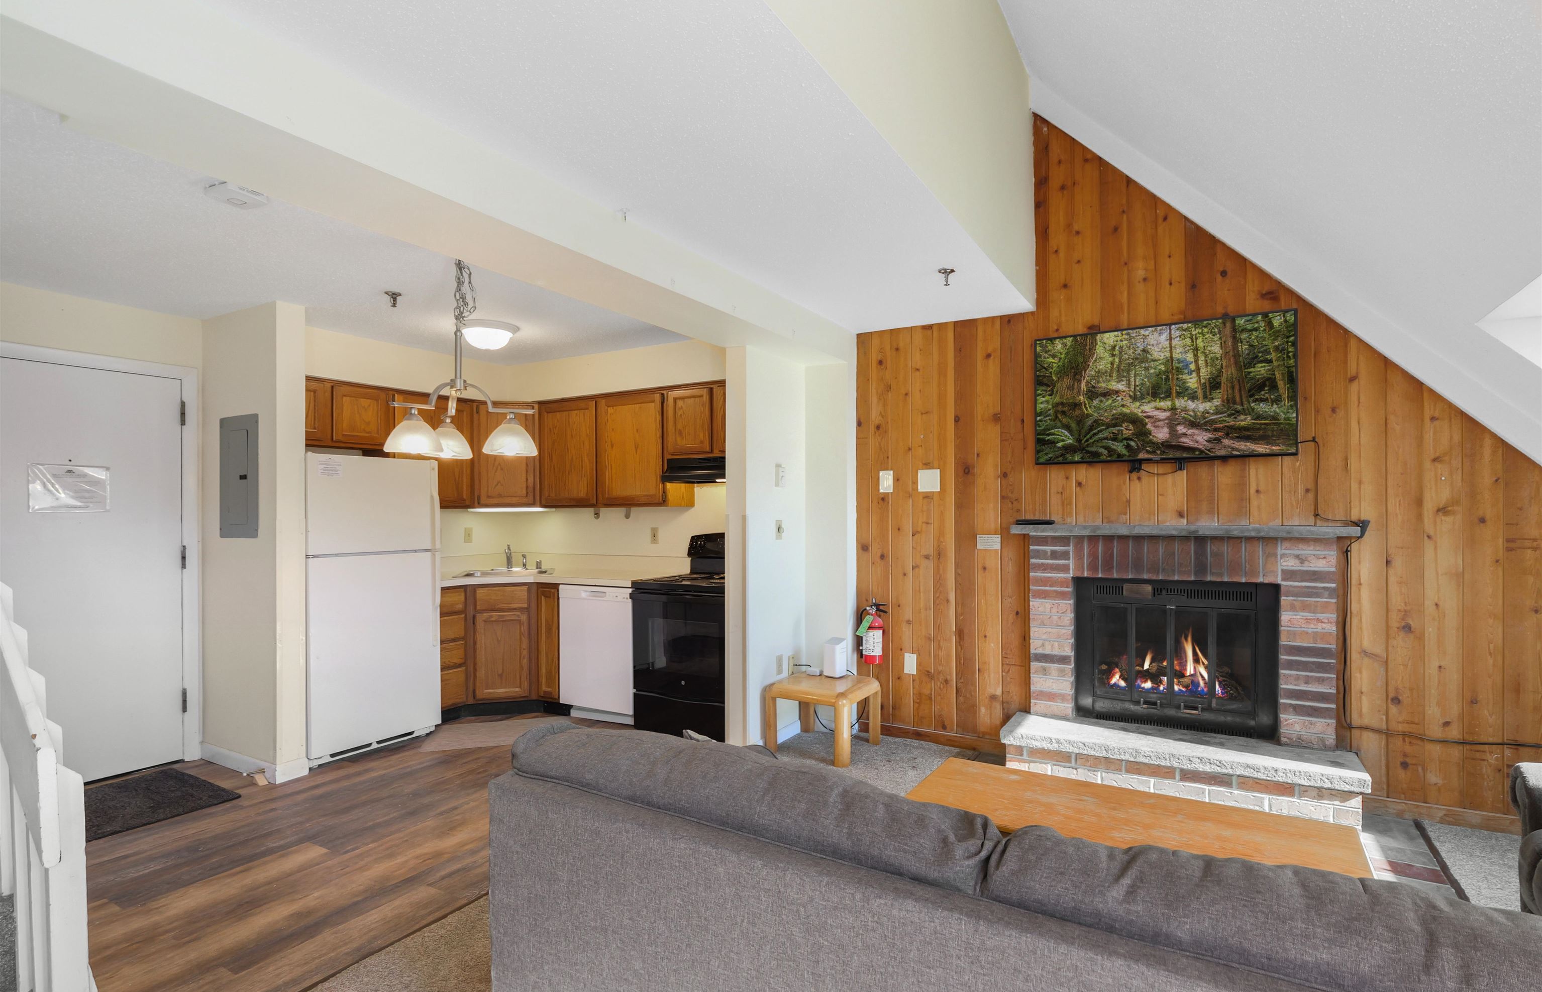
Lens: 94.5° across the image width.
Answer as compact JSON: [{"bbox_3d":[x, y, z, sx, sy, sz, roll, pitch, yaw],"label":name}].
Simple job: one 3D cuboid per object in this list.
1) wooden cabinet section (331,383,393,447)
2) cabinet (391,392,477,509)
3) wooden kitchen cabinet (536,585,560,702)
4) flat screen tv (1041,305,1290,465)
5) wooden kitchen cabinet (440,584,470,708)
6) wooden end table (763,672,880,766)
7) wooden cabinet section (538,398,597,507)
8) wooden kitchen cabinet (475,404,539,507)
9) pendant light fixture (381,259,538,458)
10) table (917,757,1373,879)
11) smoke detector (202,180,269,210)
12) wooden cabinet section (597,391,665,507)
[{"bbox_3d":[-2.637,-0.485,4.444,0.328,0.370,0.397,-1,-1,29],"label":"wooden cabinet section"},{"bbox_3d":[-2.377,-0.296,4.876,0.325,0.768,0.605,-1,-1,29],"label":"cabinet"},{"bbox_3d":[-1.313,0.963,4.924,0.200,0.760,0.600,-1,-1,27],"label":"wooden kitchen cabinet"},{"bbox_3d":[1.909,-0.505,3.523,1.120,0.655,0.070,-1,-1,27],"label":"flat screen tv"},{"bbox_3d":[-2.306,0.975,4.659,0.625,0.782,0.305,-1,-1,29],"label":"wooden kitchen cabinet"},{"bbox_3d":[0.299,1.243,4.045,0.505,0.370,0.460,-1,-1,31],"label":"wooden end table"},{"bbox_3d":[-1.376,-0.299,5.191,0.562,0.763,0.327,-1,-1,29],"label":"wooden cabinet section"},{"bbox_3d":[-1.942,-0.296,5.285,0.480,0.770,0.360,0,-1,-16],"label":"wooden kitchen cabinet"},{"bbox_3d":[-1.168,-0.584,2.665,0.520,0.866,0.520,-1,-1,0],"label":"pendant light fixture"},{"bbox_3d":[1.082,1.202,2.208,1.210,0.420,0.500,-1,-1,30],"label":"table"},{"bbox_3d":[-1.703,-0.970,2.279,0.125,0.045,0.130,-1,-1,27],"label":"smoke detector"},{"bbox_3d":[-0.868,-0.306,4.911,0.598,0.763,0.327,-1,-1,29],"label":"wooden cabinet section"}]

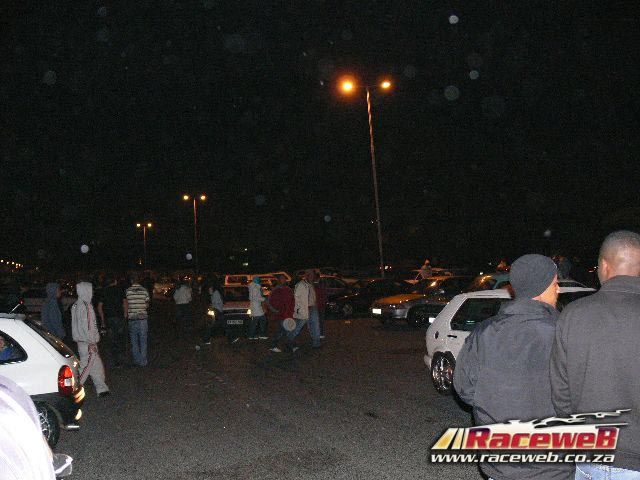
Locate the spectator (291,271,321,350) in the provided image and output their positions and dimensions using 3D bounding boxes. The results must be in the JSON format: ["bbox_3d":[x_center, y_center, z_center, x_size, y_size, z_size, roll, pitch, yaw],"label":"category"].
[{"bbox_3d":[-0.298,1.521,14.300,0.500,1.750,0.520,-4,-3,21],"label":"spectator"}]

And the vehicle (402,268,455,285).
[{"bbox_3d":[6.892,2.589,40.000,4.200,1.420,1.700,-2,-3,-18],"label":"vehicle"}]

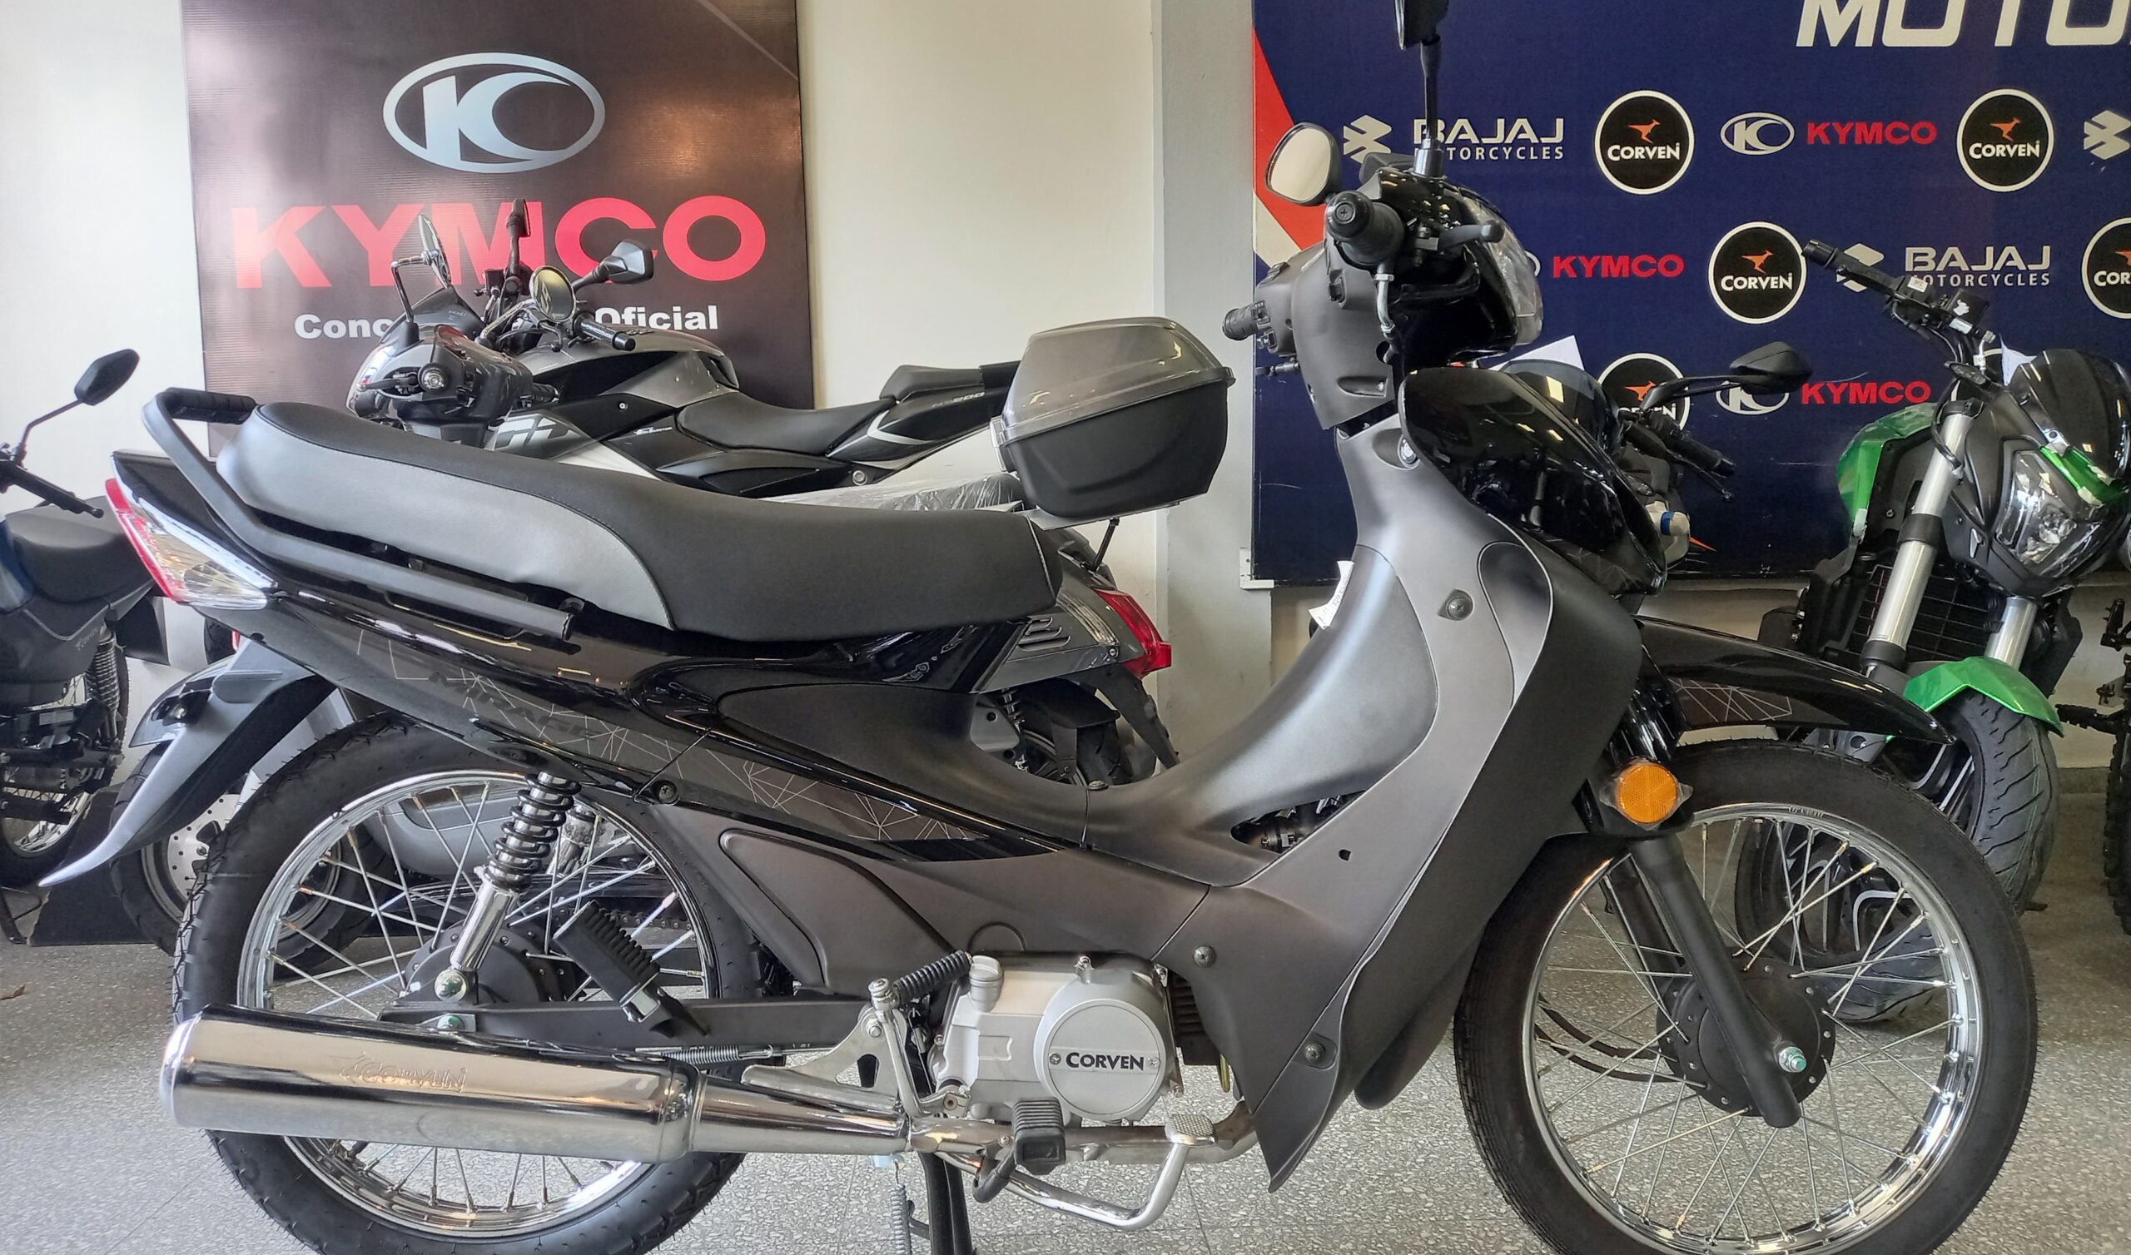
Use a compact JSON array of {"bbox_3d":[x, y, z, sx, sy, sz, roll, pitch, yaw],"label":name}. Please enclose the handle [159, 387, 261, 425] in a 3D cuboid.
[{"bbox_3d":[-0.787,-0.204,1.415,0.036,0.036,0.180,0,6,0],"label":"handle"}]

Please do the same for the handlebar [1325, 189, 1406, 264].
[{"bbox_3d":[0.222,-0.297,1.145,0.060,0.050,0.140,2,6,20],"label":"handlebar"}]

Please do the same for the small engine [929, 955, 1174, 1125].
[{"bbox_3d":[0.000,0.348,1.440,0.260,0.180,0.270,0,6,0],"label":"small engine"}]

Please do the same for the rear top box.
[{"bbox_3d":[0.058,-0.340,2.540,0.365,0.280,0.400,-12,7,-4],"label":"rear top box"}]

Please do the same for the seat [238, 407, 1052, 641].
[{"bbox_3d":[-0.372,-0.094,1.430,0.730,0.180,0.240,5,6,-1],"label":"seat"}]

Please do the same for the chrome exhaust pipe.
[{"bbox_3d":[-0.455,0.395,1.325,0.625,0.098,0.098,5,6,0],"label":"chrome exhaust pipe"}]

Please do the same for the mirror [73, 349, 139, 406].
[{"bbox_3d":[-1.560,-0.408,2.500,0.125,0.070,0.045,-36,18,-17],"label":"mirror"}]

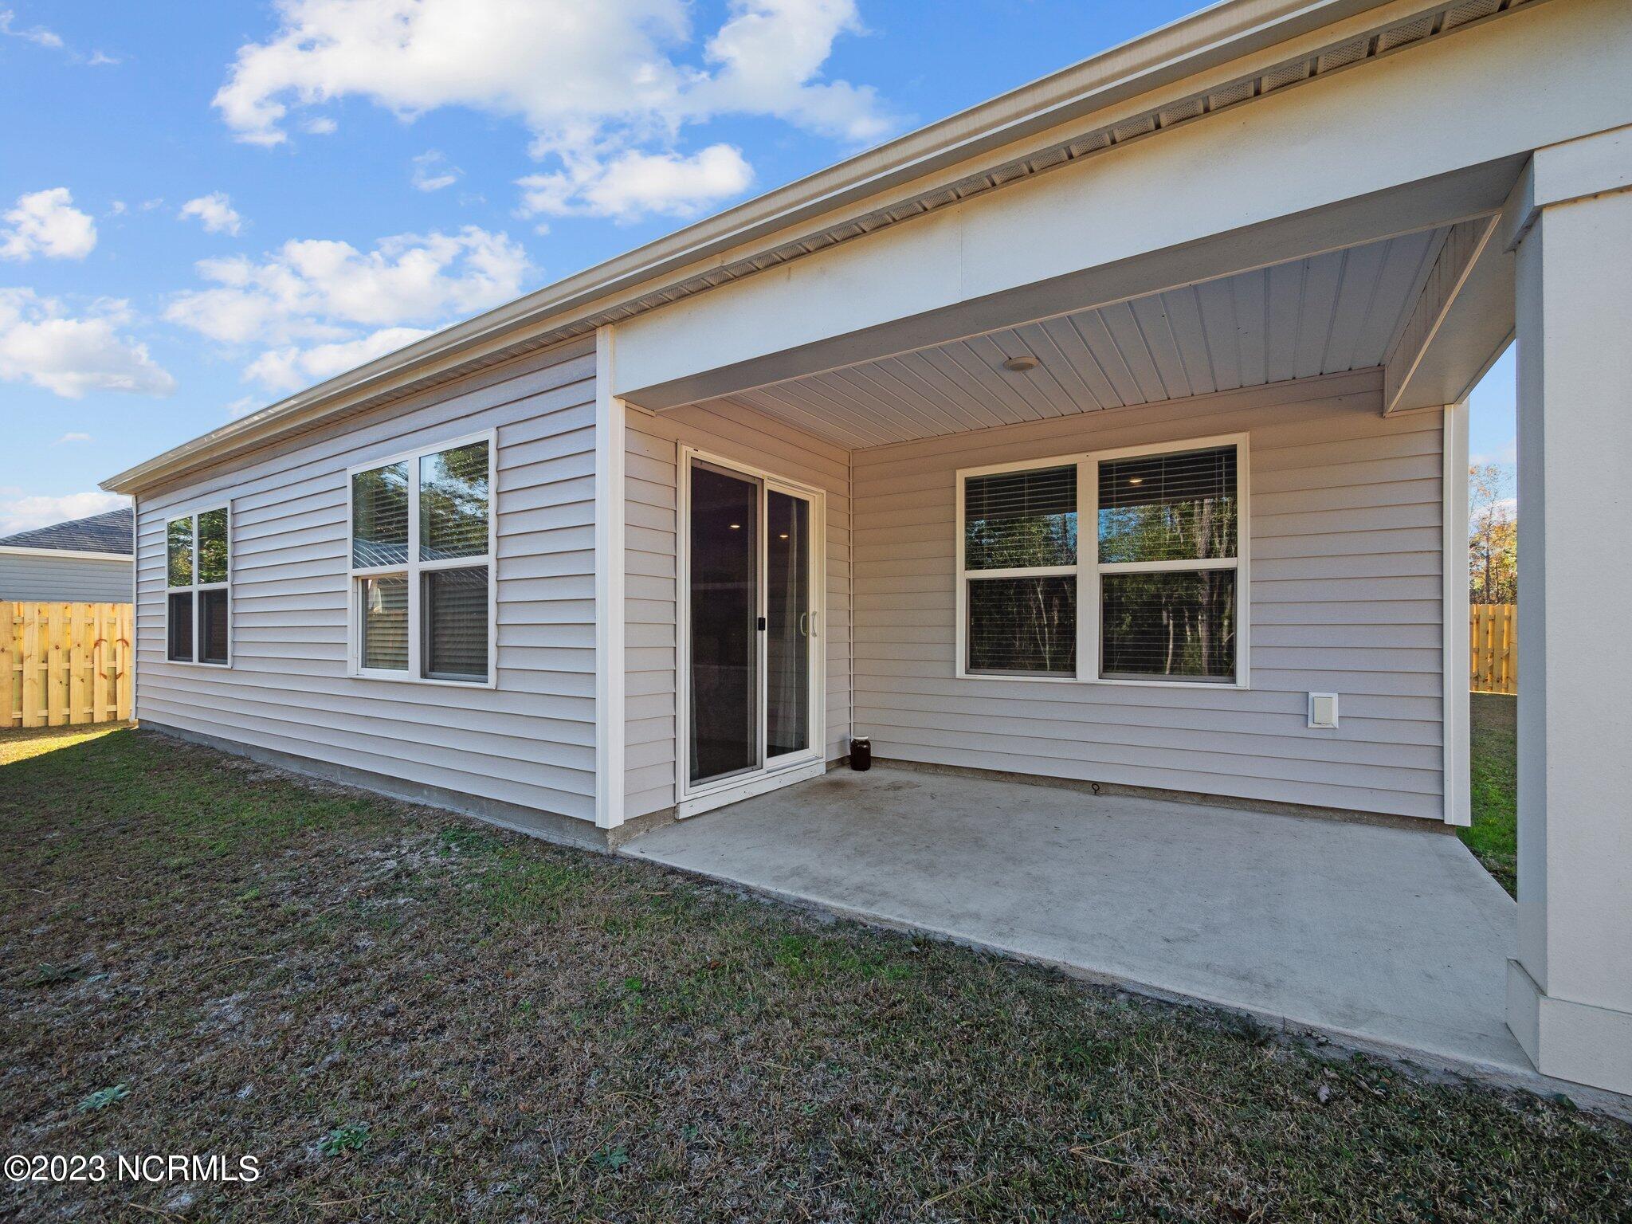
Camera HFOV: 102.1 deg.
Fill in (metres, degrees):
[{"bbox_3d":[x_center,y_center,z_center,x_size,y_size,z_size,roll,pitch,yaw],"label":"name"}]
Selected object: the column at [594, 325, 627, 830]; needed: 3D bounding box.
[{"bbox_3d":[-1.053,-0.173,3.393,0.100,2.530,0.100,-1,-1,33],"label":"column"}]

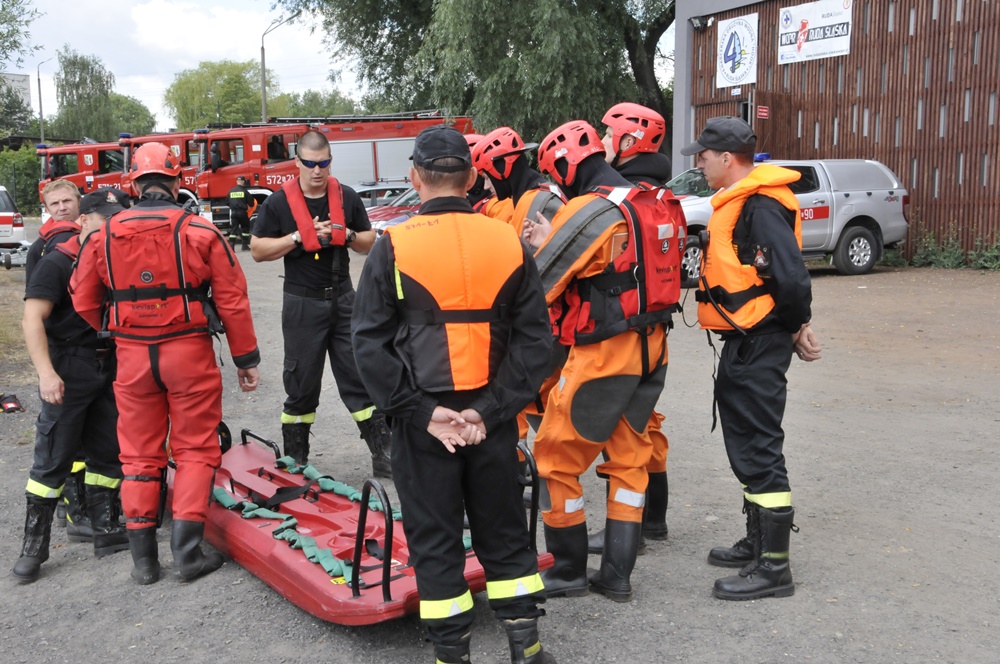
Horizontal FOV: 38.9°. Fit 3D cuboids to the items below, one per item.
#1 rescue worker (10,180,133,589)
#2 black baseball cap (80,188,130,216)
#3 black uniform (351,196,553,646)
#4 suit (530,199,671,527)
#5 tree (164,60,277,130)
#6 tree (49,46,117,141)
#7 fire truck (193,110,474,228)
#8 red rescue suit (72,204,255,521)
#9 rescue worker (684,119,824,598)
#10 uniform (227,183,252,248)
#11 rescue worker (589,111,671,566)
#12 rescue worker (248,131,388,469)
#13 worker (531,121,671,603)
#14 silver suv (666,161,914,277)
[{"bbox_3d":[-1.740,0.173,5.863,0.530,1.610,0.600,5,8,37],"label":"rescue worker"},{"bbox_3d":[-1.649,-0.536,5.900,0.265,0.135,0.180,24,18,28],"label":"black baseball cap"},{"bbox_3d":[-0.144,0.234,4.200,0.600,1.300,0.420,-1,6,-7],"label":"black uniform"},{"bbox_3d":[0.385,0.092,5.420,0.500,1.260,0.520,4,8,38],"label":"suit"},{"bbox_3d":[-15.804,-10.915,80.000,6.200,8.600,6.200,0,6,0],"label":"tree"},{"bbox_3d":[-30.320,-15.380,103.915,5.200,11.400,5.200,0,7,0],"label":"tree"},{"bbox_3d":[-4.253,-4.067,37.322,7.500,3.200,2.500,-5,8,-13],"label":"fire truck"},{"bbox_3d":[-1.348,0.106,5.700,0.690,1.320,0.450,-1,6,-6],"label":"red rescue suit"},{"bbox_3d":[0.984,0.070,5.580,0.520,1.820,0.540,-1,6,-2],"label":"rescue worker"},{"bbox_3d":[-6.248,-2.785,34.000,0.600,1.550,0.450,0,6,3],"label":"uniform"},{"bbox_3d":[0.586,-0.012,6.073,0.580,1.890,0.560,2,7,16],"label":"rescue worker"},{"bbox_3d":[-0.968,-0.154,7.678,0.750,1.830,0.500,-1,7,-6],"label":"rescue worker"},{"bbox_3d":[0.398,0.108,5.400,0.600,1.820,0.570,4,8,31],"label":"worker"},{"bbox_3d":[3.810,-1.760,21.800,5.350,1.850,1.870,-4,8,-30],"label":"silver suv"}]

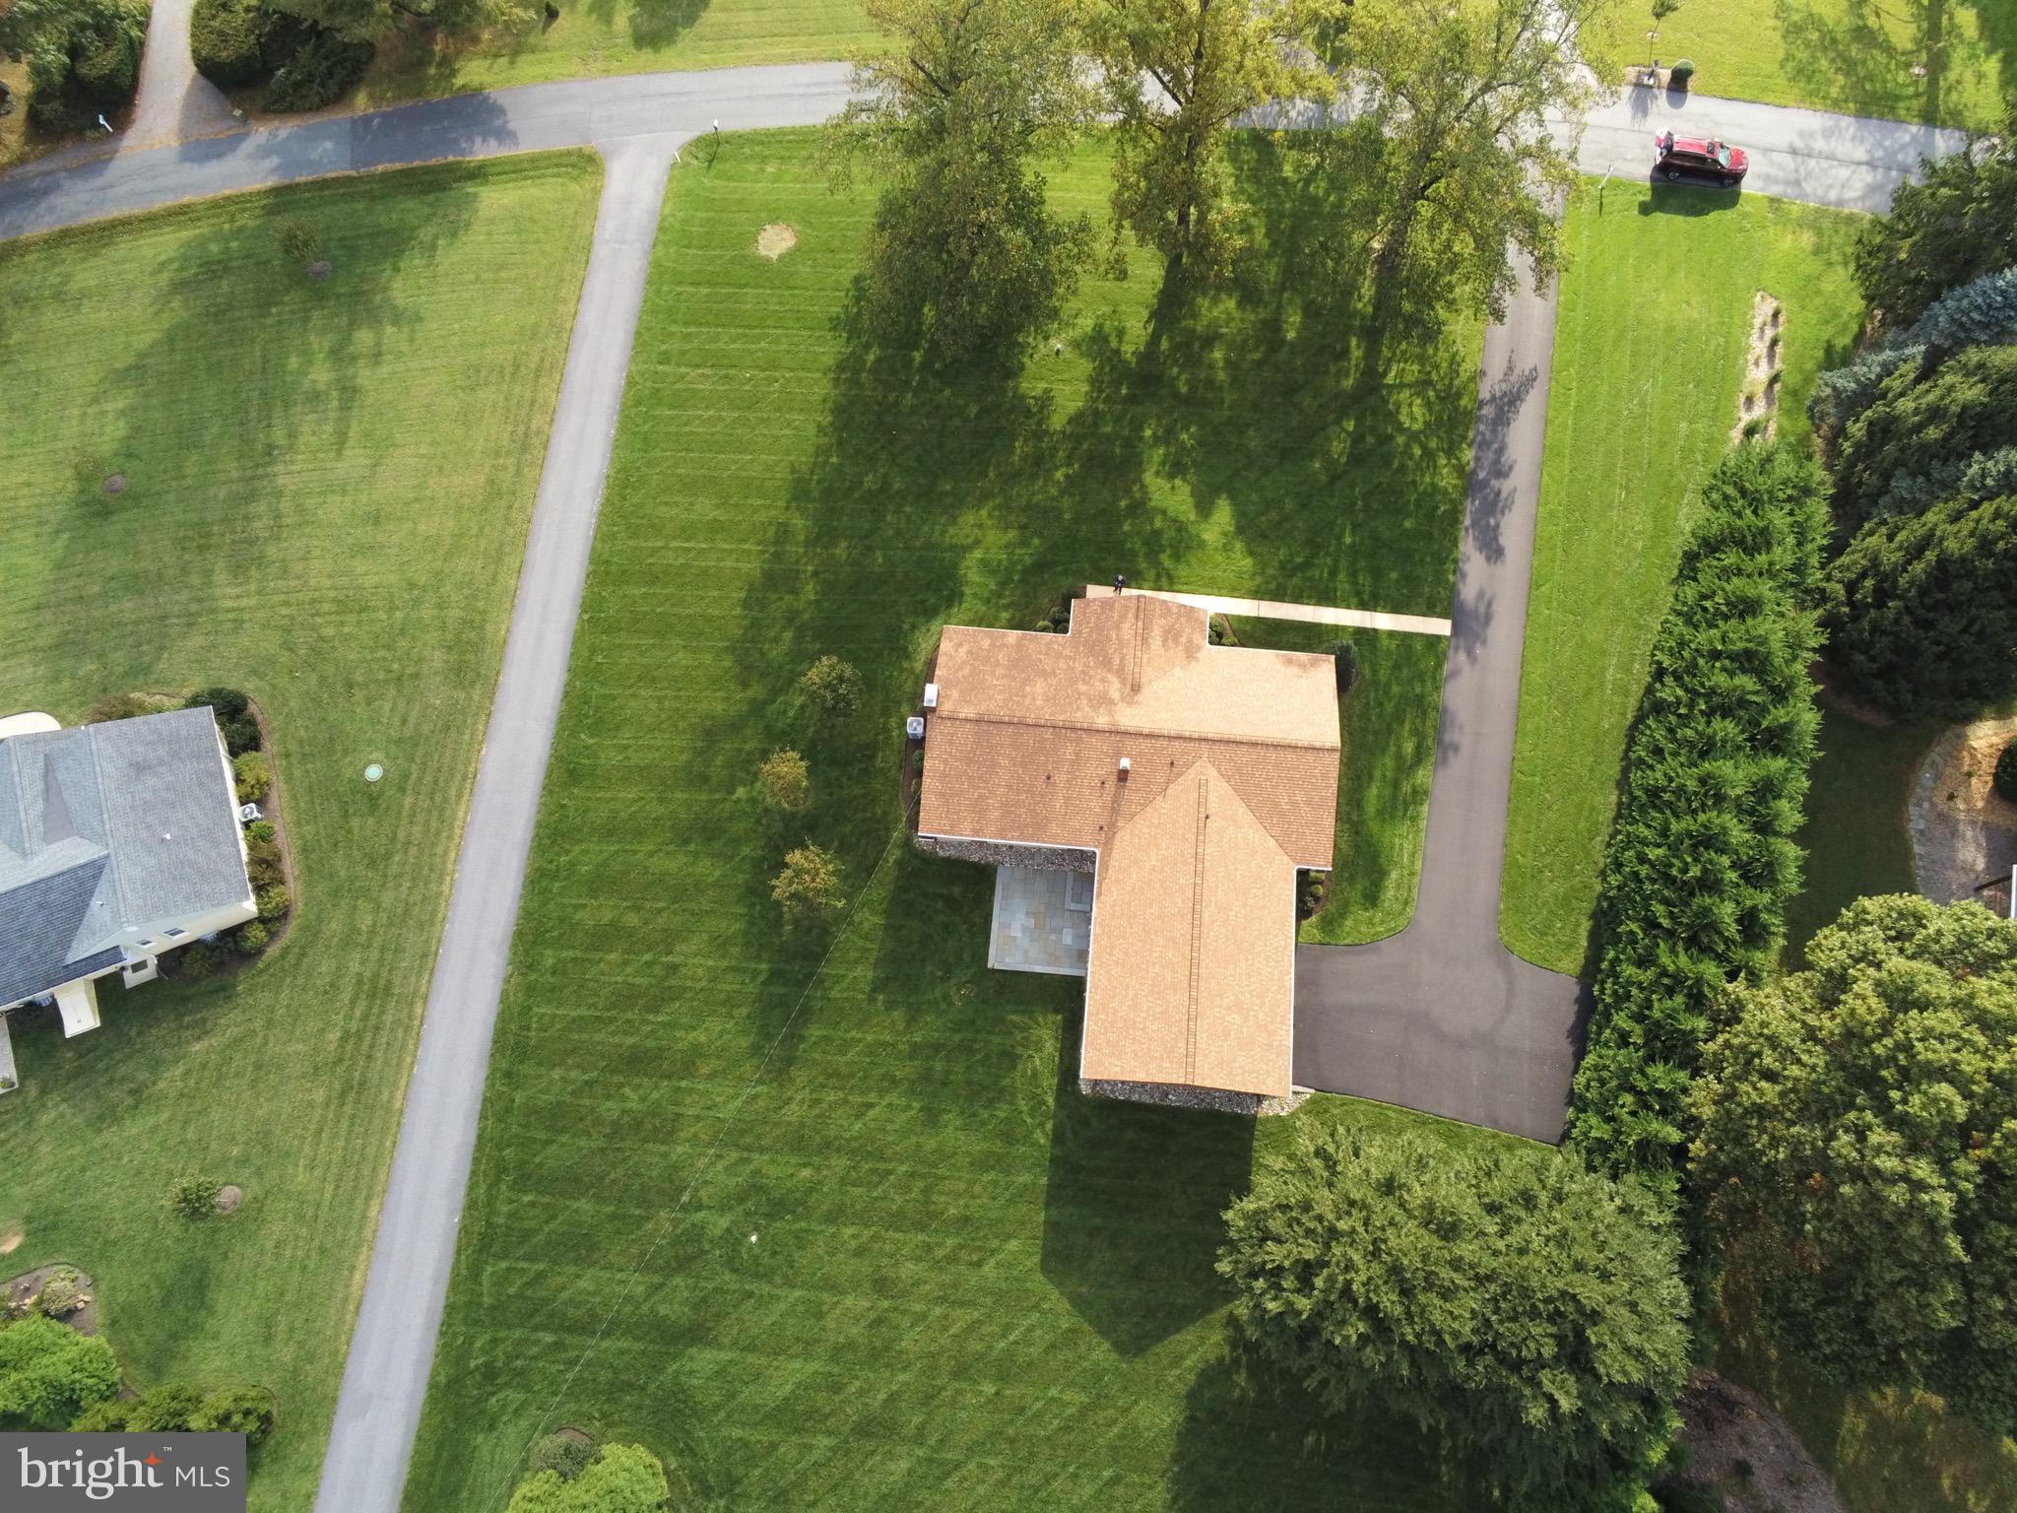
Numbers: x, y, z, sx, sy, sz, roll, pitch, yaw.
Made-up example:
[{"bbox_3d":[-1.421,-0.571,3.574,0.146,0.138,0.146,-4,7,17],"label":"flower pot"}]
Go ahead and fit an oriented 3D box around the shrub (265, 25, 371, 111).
[{"bbox_3d":[-37.697,-37.426,73.061,5.500,2.400,4.800,-9,68,-2],"label":"shrub"}]

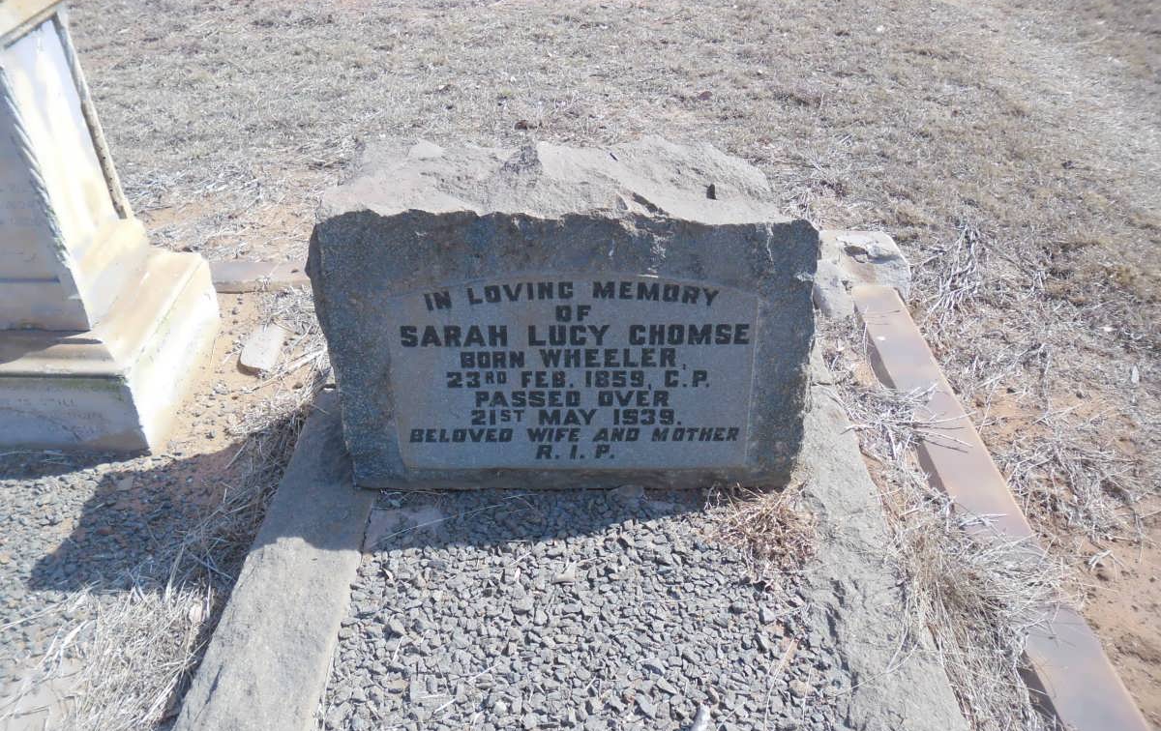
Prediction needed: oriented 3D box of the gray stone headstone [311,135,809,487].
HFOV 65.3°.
[{"bbox_3d":[-0.012,-0.100,1.736,0.840,0.558,0.383,0,33,1],"label":"gray stone headstone"}]

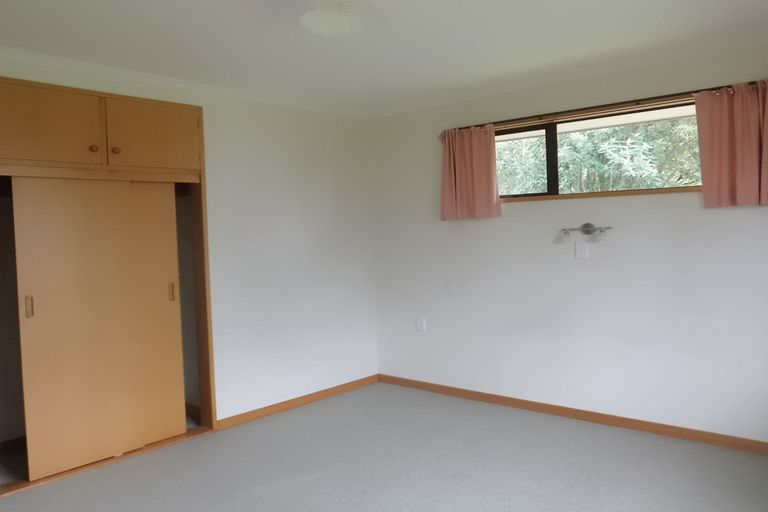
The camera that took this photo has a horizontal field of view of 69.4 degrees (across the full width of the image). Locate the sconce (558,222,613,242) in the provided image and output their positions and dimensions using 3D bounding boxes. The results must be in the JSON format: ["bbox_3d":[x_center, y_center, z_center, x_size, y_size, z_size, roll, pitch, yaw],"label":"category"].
[{"bbox_3d":[1.343,-0.160,3.688,0.330,0.115,0.100,1,3,38],"label":"sconce"}]

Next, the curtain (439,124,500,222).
[{"bbox_3d":[0.654,-0.627,4.190,0.465,0.670,0.100,1,3,38],"label":"curtain"}]

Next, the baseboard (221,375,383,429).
[{"bbox_3d":[-0.589,1.131,4.369,0.022,0.078,1.573,1,4,45],"label":"baseboard"}]

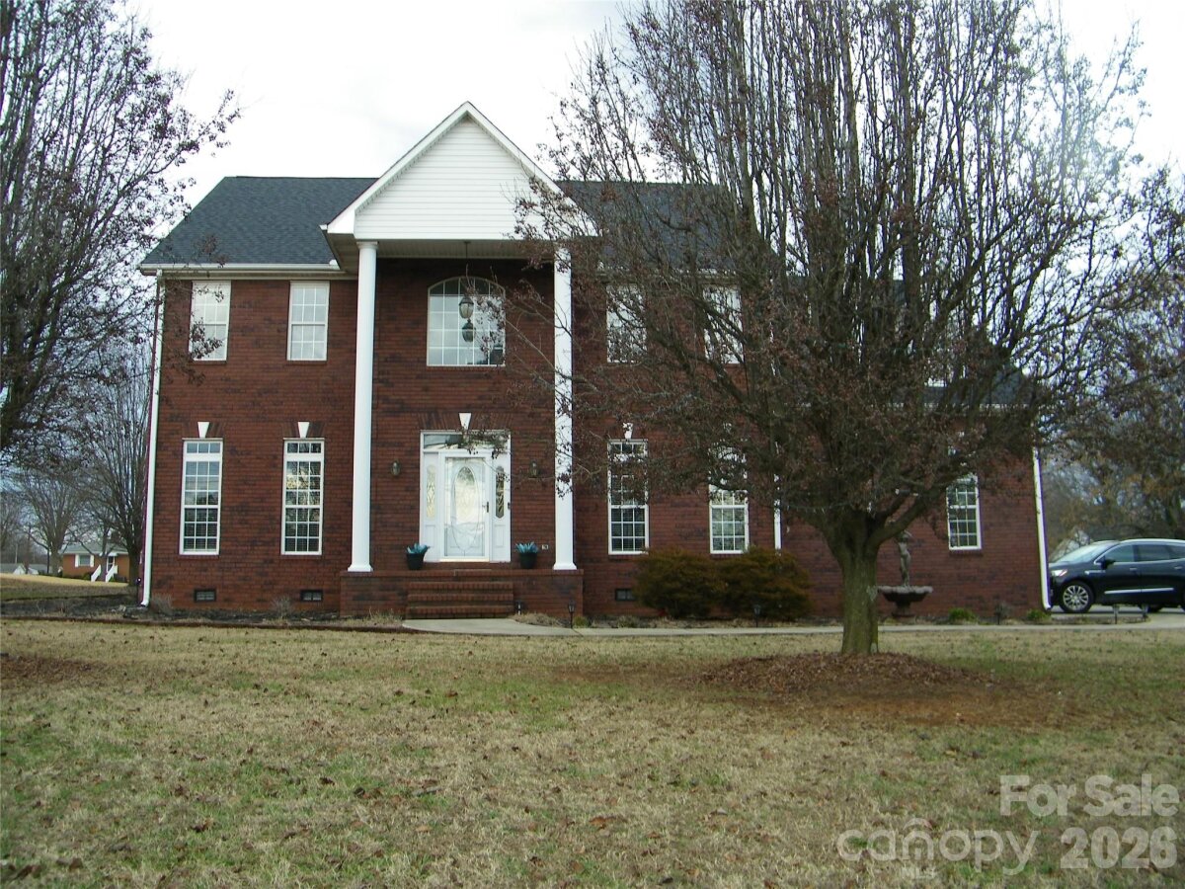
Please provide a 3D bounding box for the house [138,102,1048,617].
[{"bbox_3d":[0.364,-1.492,22.391,18.600,10.400,12.000,0,-8,-3],"label":"house"}]

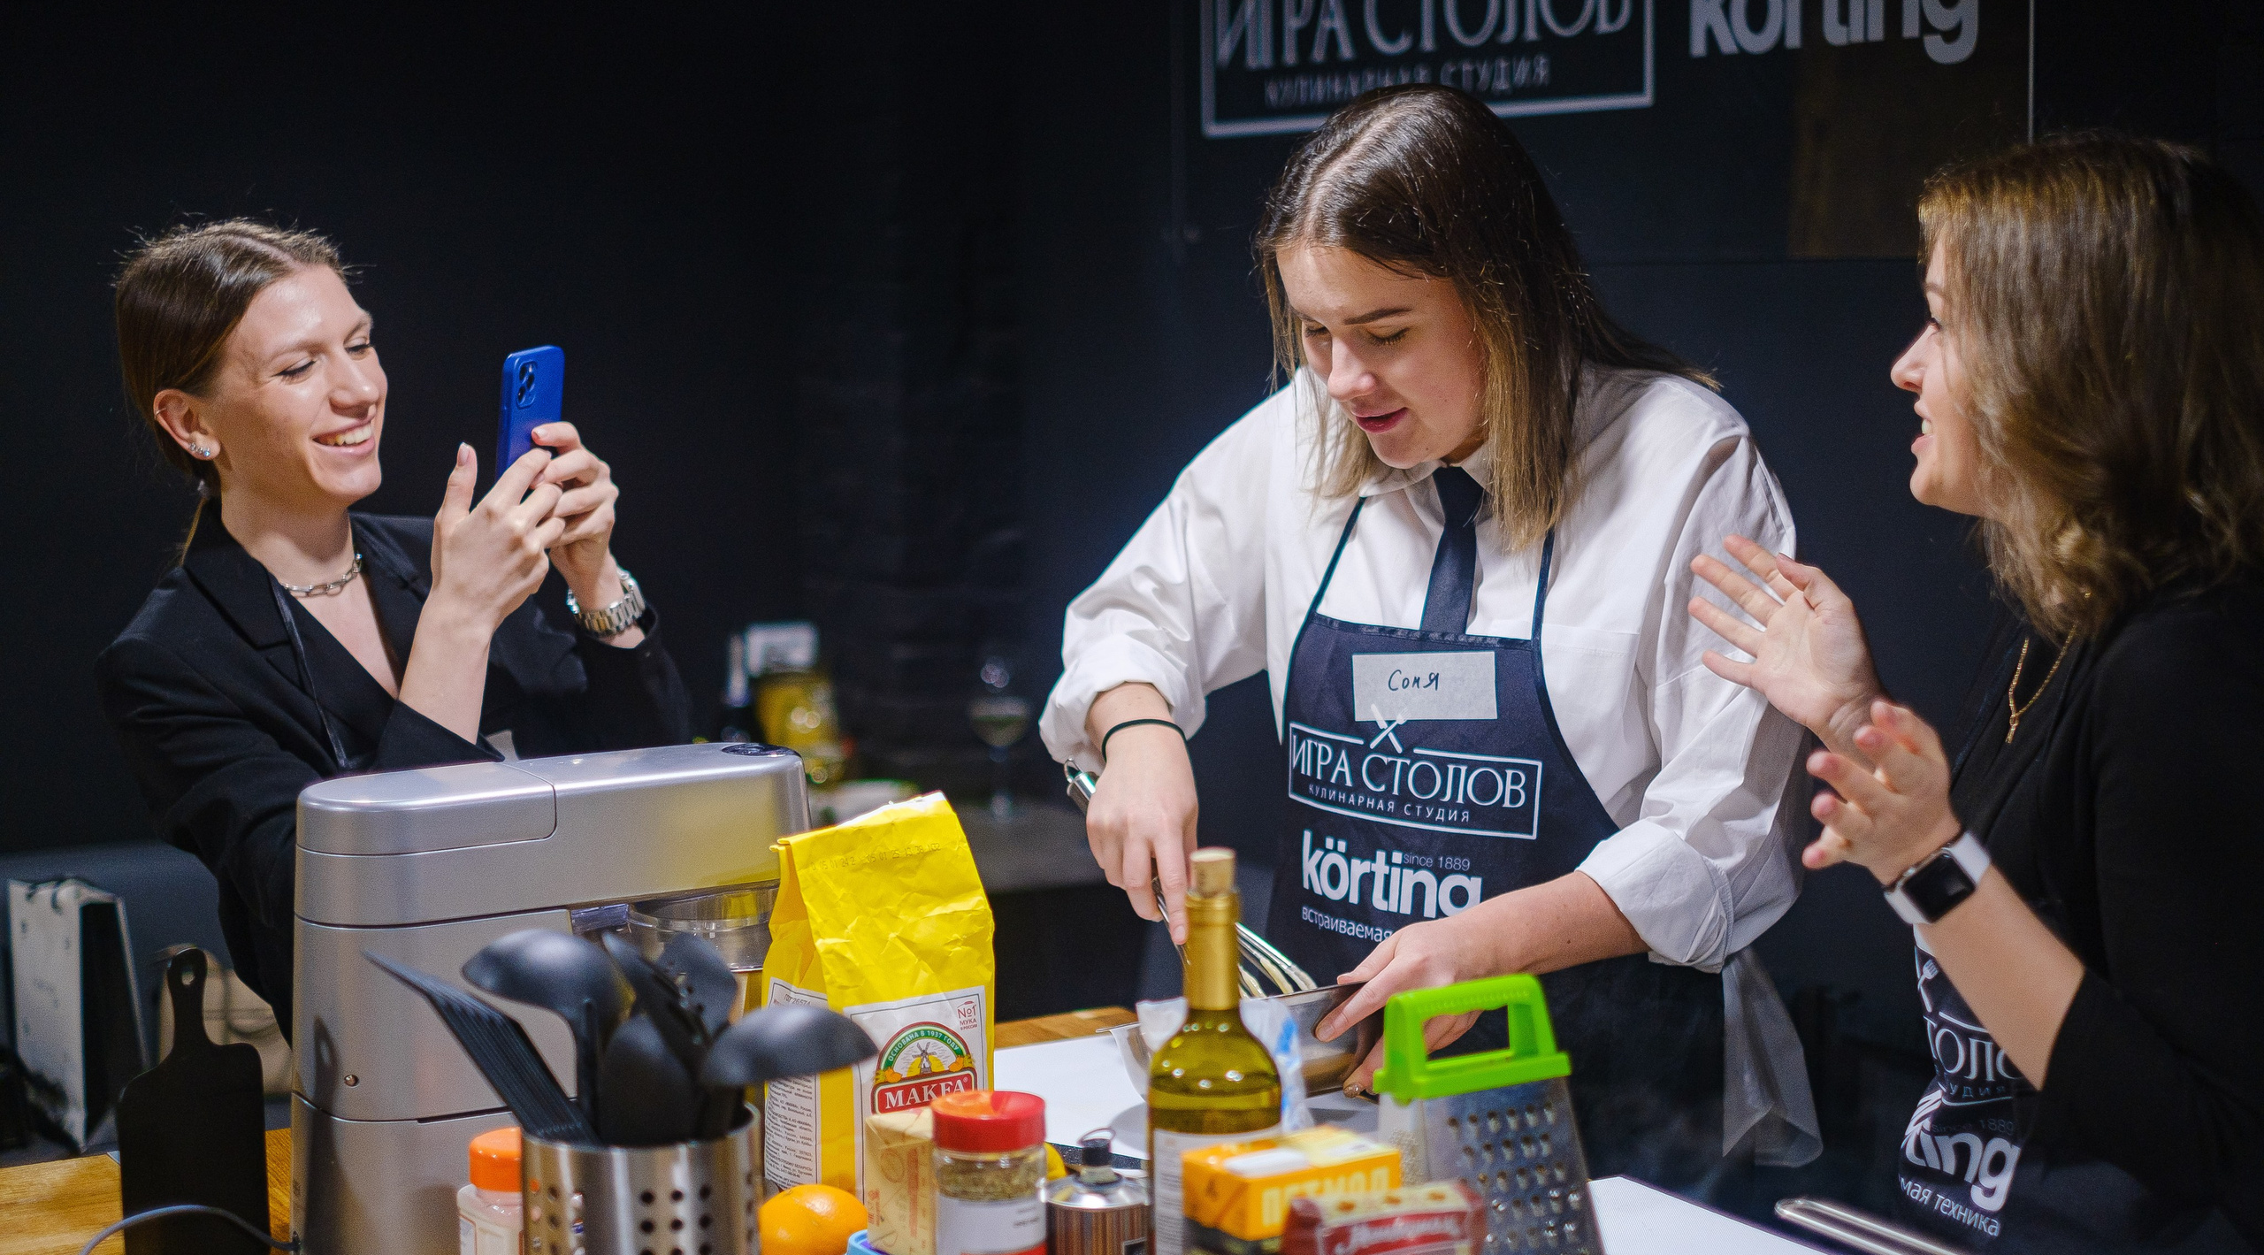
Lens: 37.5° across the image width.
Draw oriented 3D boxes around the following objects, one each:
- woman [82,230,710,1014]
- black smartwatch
[{"bbox_3d":[-0.575,0.467,2.673,0.480,1.578,0.470,5,8,40],"label":"woman"},{"bbox_3d":[0.514,0.159,2.126,0.063,0.037,0.053,-38,3,16],"label":"black smartwatch"}]

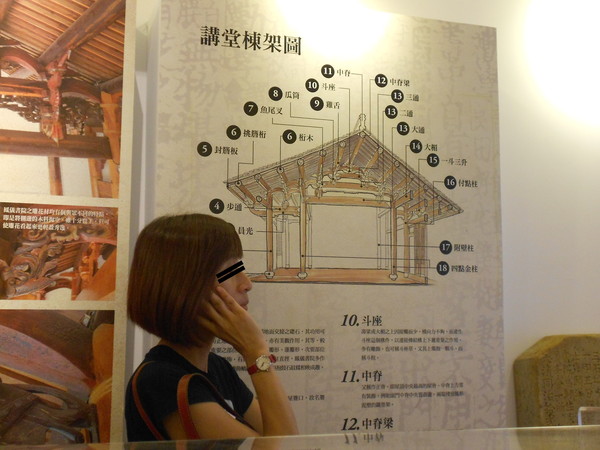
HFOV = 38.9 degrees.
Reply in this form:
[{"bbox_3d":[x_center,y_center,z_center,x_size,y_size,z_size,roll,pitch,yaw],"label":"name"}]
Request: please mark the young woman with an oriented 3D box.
[{"bbox_3d":[-0.205,0.710,1.620,0.420,1.480,0.450,-1,-8,8],"label":"young woman"}]

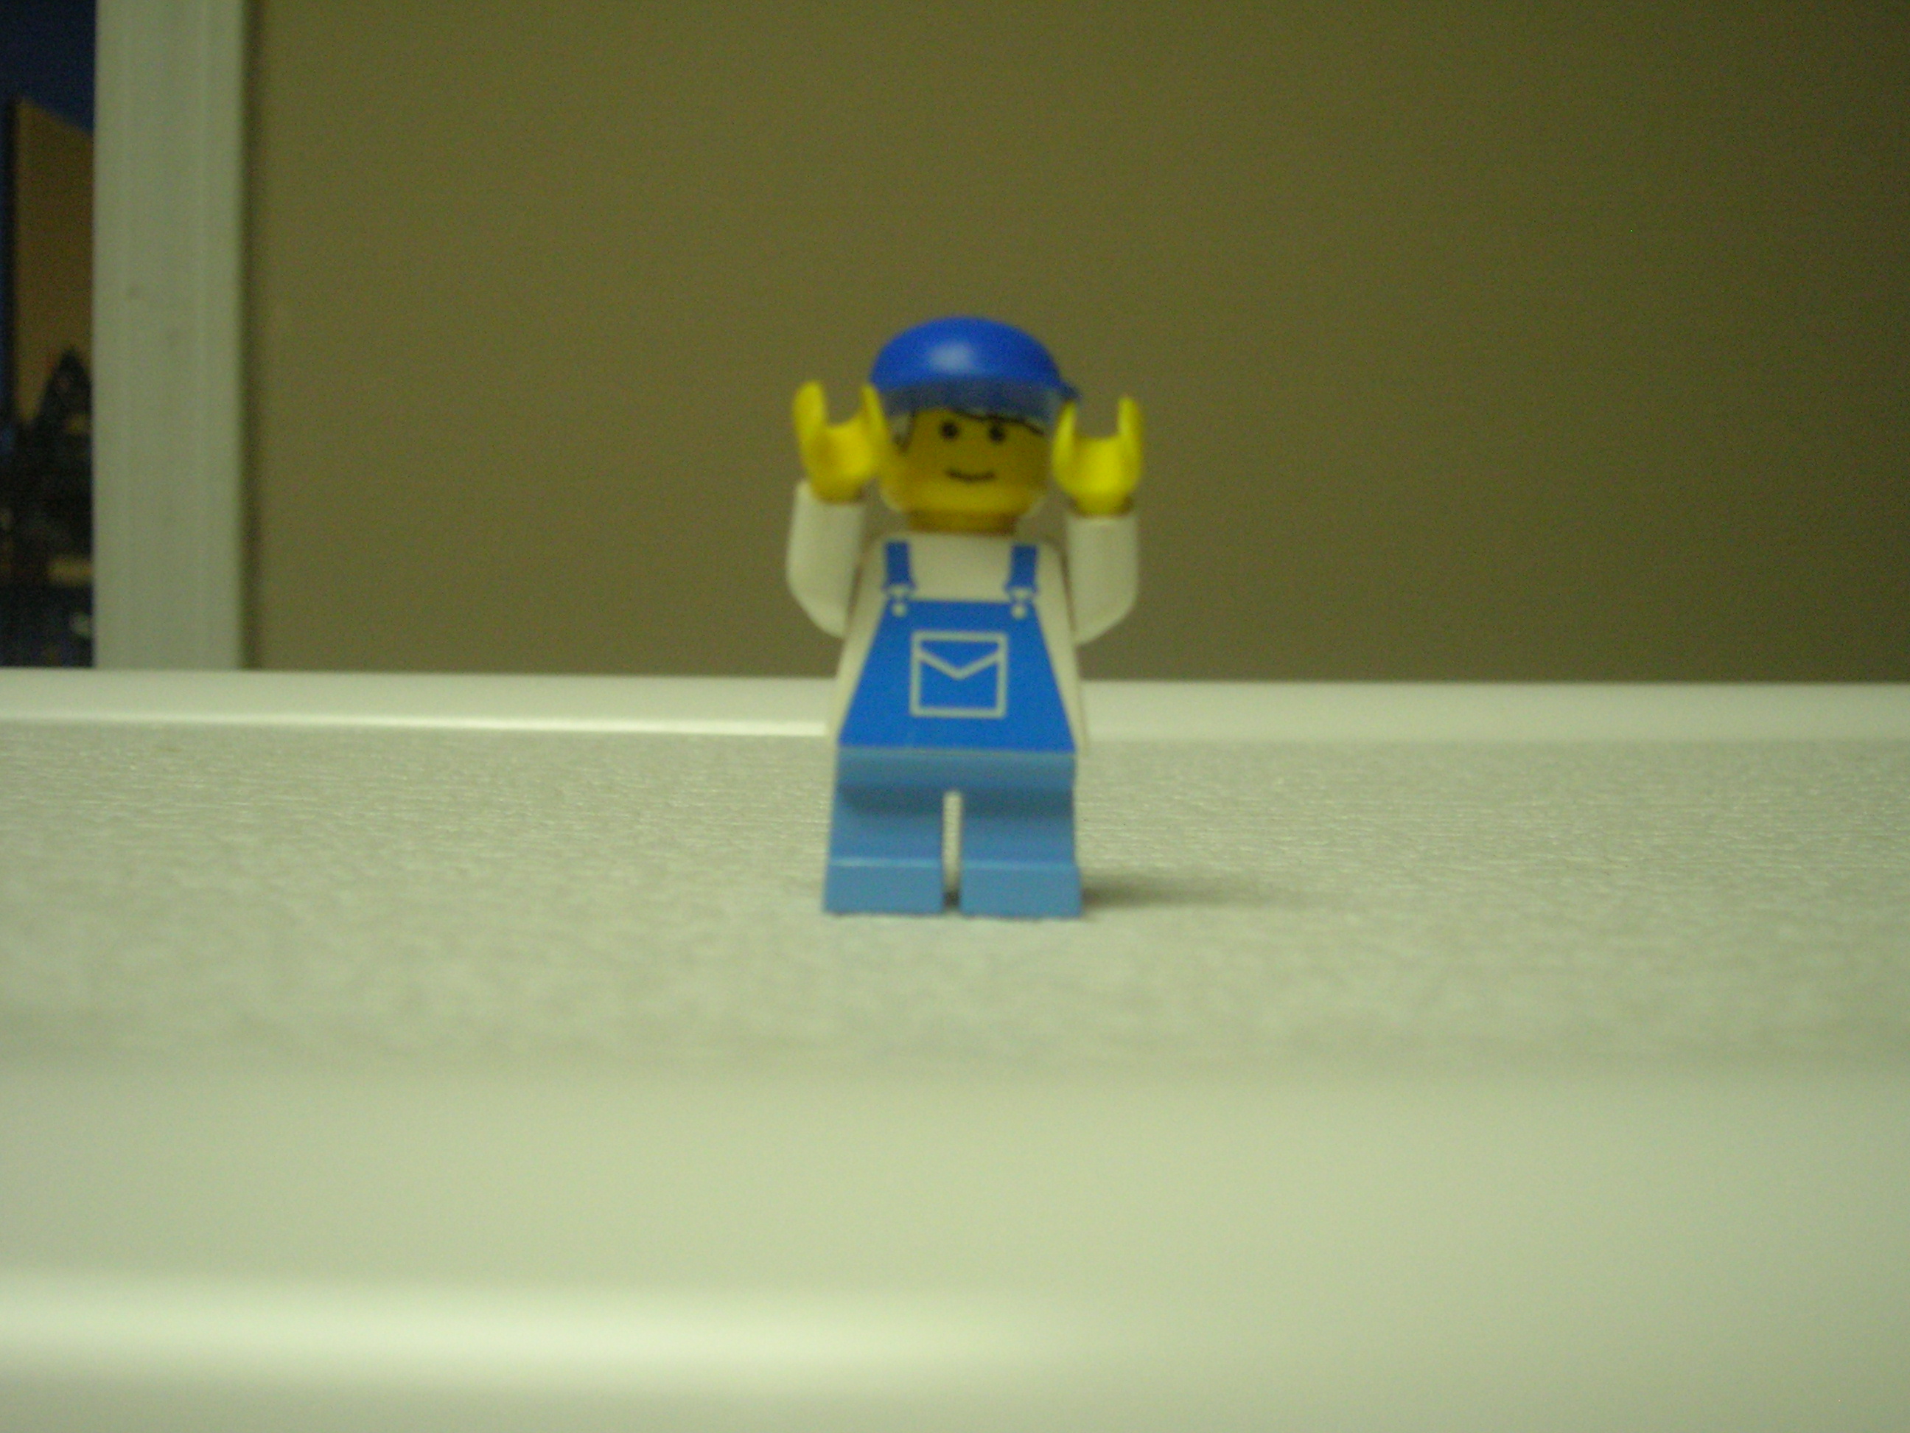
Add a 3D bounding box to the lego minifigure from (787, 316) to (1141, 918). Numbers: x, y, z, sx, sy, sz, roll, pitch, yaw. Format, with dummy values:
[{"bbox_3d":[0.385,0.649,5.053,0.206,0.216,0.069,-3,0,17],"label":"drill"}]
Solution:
[{"bbox_3d":[0.001,-0.007,0.129,0.021,0.037,0.017,1,1,0],"label":"lego minifigure"}]

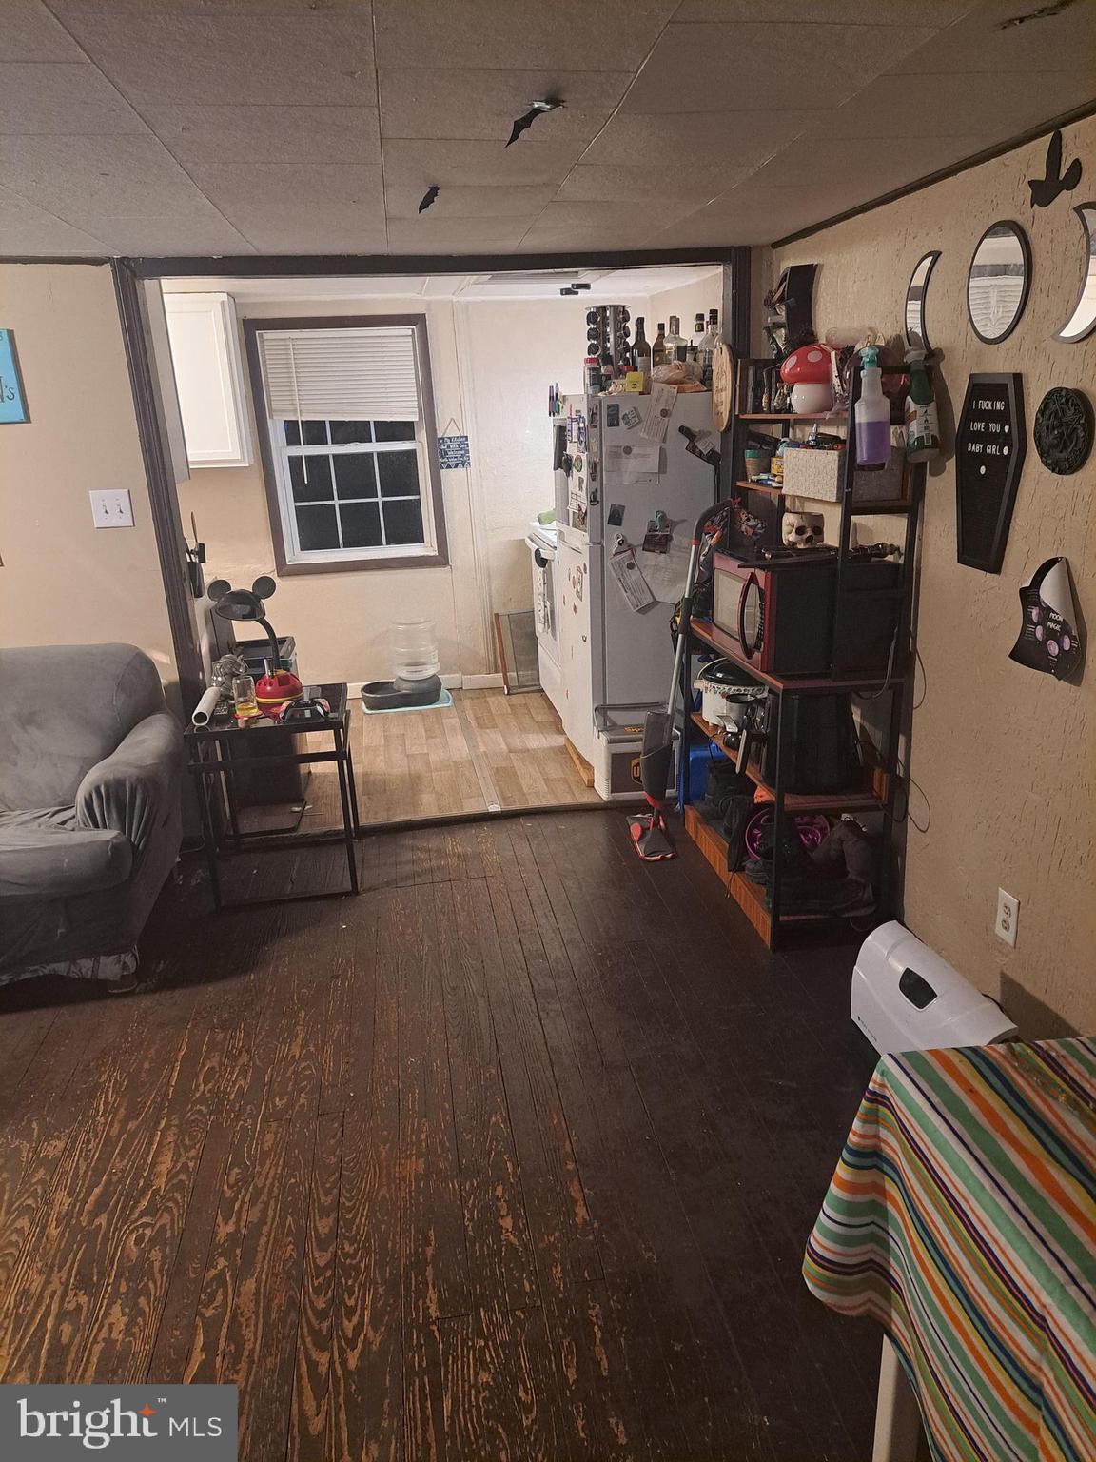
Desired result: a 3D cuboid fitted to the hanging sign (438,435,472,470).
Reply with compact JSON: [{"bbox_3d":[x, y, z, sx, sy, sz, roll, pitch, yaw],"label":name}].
[{"bbox_3d":[-0.481,-1.435,5.236,0.155,0.168,0.012,-5,18,-7],"label":"hanging sign"}]

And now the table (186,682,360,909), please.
[{"bbox_3d":[-0.896,0.204,3.422,0.480,0.595,0.475,-5,18,-7],"label":"table"}]

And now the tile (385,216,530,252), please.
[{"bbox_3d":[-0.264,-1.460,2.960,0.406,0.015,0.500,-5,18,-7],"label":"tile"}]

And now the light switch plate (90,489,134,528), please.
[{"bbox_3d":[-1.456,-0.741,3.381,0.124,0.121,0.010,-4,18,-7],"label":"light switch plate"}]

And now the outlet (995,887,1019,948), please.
[{"bbox_3d":[1.071,0.439,2.371,0.010,0.118,0.078,-5,18,-7],"label":"outlet"}]

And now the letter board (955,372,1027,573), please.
[{"bbox_3d":[0.991,-0.580,2.291,0.025,0.425,0.260,-5,18,-7],"label":"letter board"}]

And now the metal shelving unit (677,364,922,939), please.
[{"bbox_3d":[0.710,-0.260,3.049,0.360,1.540,0.880,-4,18,-7],"label":"metal shelving unit"}]

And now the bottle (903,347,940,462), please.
[{"bbox_3d":[0.892,-0.769,2.401,0.090,0.265,0.095,-19,20,-20],"label":"bottle"}]

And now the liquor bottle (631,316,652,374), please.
[{"bbox_3d":[0.357,-1.428,3.869,0.076,0.285,0.076,-4,18,-7],"label":"liquor bottle"}]

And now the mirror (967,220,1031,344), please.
[{"bbox_3d":[0.994,-0.993,2.246,0.016,0.248,0.243,-4,18,-7],"label":"mirror"}]

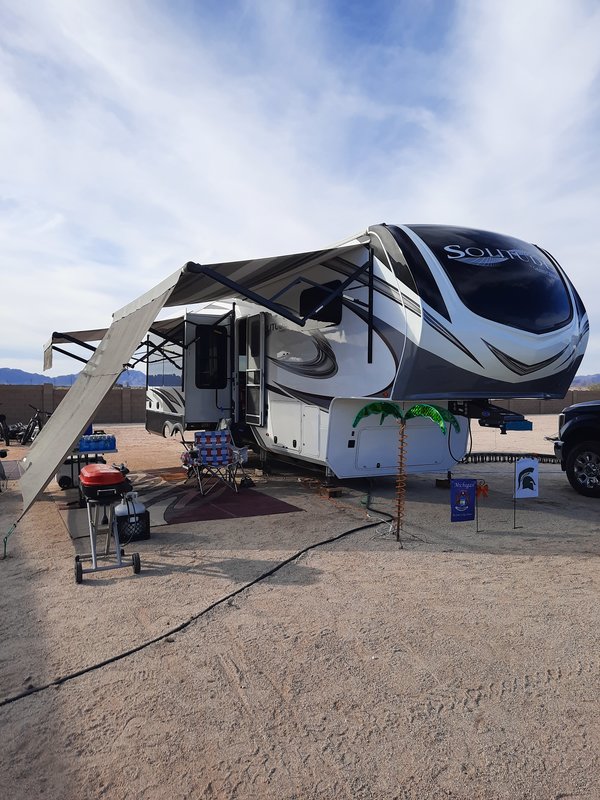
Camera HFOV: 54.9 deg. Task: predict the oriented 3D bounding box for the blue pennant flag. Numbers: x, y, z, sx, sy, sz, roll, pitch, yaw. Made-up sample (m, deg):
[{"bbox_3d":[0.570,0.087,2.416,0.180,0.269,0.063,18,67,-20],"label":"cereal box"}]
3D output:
[{"bbox_3d":[1.786,1.098,6.300,0.305,0.457,0.020,0,1,-13],"label":"blue pennant flag"}]

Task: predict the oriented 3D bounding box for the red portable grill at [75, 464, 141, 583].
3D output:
[{"bbox_3d":[-1.730,1.031,5.106,0.500,0.900,0.620,-1,2,-31],"label":"red portable grill"}]

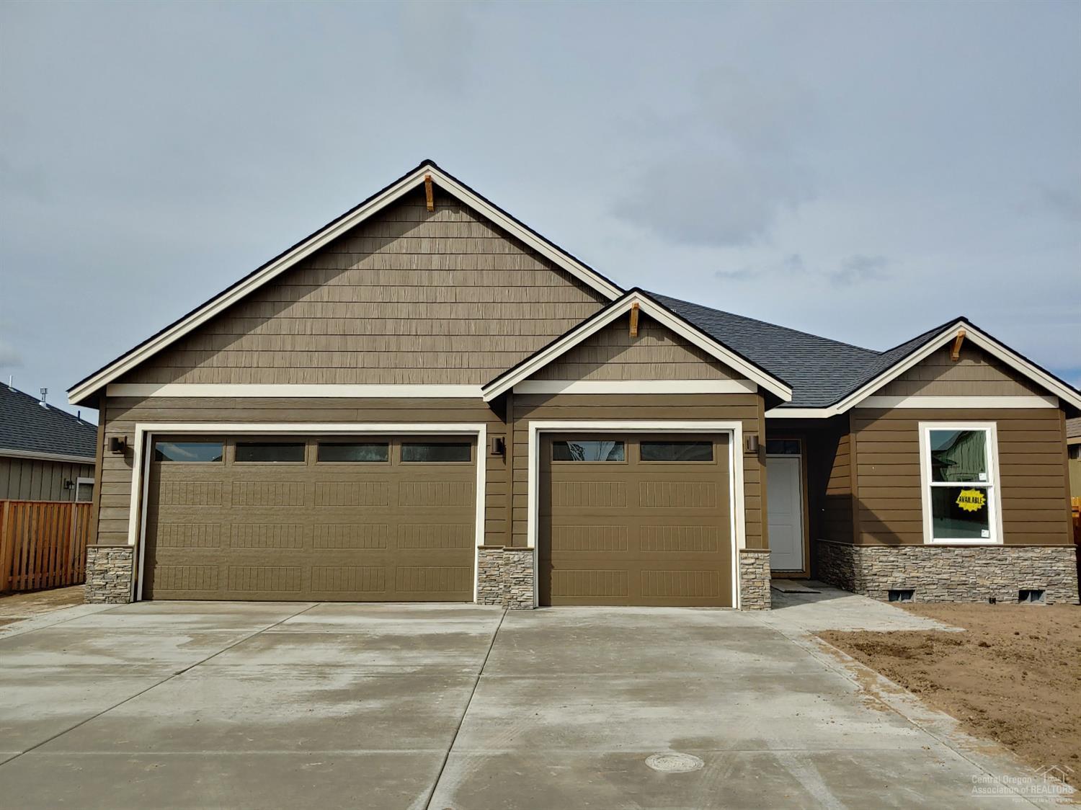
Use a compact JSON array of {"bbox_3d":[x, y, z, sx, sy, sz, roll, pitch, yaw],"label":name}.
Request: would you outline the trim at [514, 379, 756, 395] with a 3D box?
[{"bbox_3d":[1.319,-0.249,10.889,3.399,0.182,0.040,0,-7,1],"label":"trim"}]

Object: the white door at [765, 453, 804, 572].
[{"bbox_3d":[4.260,1.993,14.126,0.947,2.093,0.100,0,-7,1],"label":"white door"}]

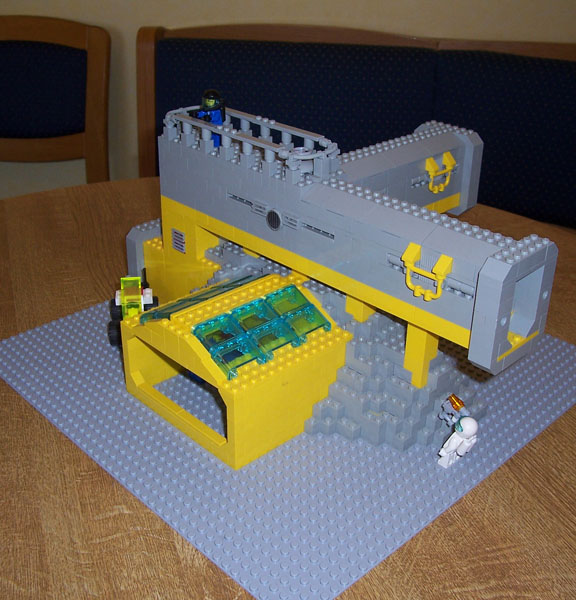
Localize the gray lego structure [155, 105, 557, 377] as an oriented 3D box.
[{"bbox_3d":[0.086,-0.087,0.618,0.226,0.100,0.330,-24,37,-38],"label":"gray lego structure"}]

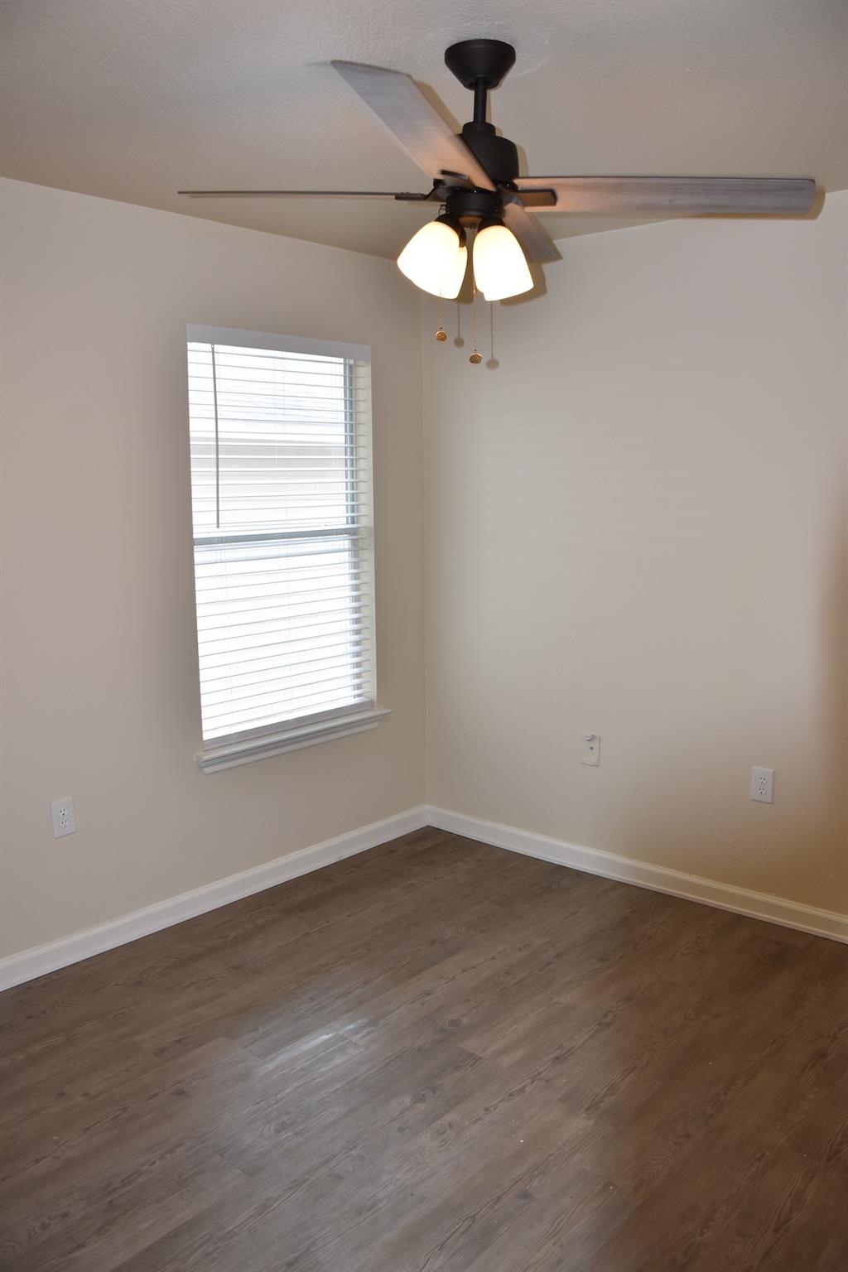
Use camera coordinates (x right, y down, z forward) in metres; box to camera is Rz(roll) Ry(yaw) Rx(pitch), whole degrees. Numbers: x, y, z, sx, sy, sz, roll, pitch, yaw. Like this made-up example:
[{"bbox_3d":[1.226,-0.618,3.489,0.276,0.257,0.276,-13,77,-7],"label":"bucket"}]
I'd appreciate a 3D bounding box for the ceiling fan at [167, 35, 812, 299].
[{"bbox_3d":[0.110,-0.958,2.017,1.280,0.520,1.280,2,10,16],"label":"ceiling fan"}]

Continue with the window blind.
[{"bbox_3d":[-0.516,-0.378,3.712,0.060,1.510,0.855,9,14,44],"label":"window blind"}]

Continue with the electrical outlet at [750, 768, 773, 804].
[{"bbox_3d":[1.210,0.534,3.412,0.080,0.122,0.010,7,12,38],"label":"electrical outlet"}]

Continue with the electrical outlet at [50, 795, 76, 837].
[{"bbox_3d":[-1.183,0.598,3.137,0.010,0.121,0.076,9,14,44],"label":"electrical outlet"}]

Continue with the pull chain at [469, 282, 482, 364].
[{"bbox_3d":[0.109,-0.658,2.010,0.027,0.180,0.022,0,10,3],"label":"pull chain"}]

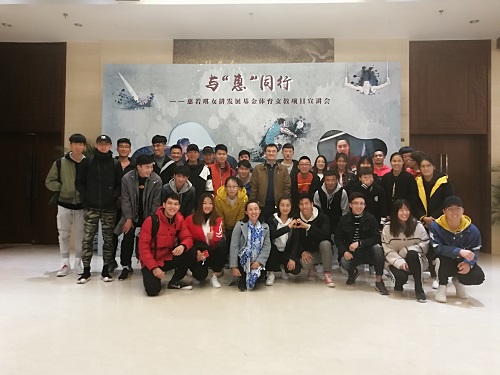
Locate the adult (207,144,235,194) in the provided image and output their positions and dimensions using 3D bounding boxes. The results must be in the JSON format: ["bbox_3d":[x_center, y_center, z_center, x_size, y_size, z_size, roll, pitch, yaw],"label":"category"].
[{"bbox_3d":[-0.396,0.252,5.520,0.500,1.715,0.350,1,0,-2],"label":"adult"}]

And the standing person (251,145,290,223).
[{"bbox_3d":[0.282,0.258,5.280,0.550,1.710,0.360,1,0,2],"label":"standing person"}]

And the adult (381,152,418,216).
[{"bbox_3d":[1.942,0.336,5.100,0.470,1.630,0.300,0,-2,12],"label":"adult"}]

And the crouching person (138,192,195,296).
[{"bbox_3d":[-0.921,0.579,4.250,0.580,1.060,0.720,1,-2,-22],"label":"crouching person"}]

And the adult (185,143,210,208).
[{"bbox_3d":[-0.754,0.268,5.500,0.500,1.750,0.320,1,-1,-5],"label":"adult"}]

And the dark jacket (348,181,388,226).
[{"bbox_3d":[1.431,0.195,4.750,0.470,0.580,0.300,0,-2,10],"label":"dark jacket"}]

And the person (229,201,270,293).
[{"bbox_3d":[0.012,0.649,4.580,0.470,1.010,0.650,1,-1,0],"label":"person"}]

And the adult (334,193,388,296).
[{"bbox_3d":[1.270,0.624,4.511,0.600,1.090,0.750,1,-1,7],"label":"adult"}]

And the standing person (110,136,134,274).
[{"bbox_3d":[-1.710,0.235,5.250,0.500,1.790,0.320,1,-2,-15],"label":"standing person"}]

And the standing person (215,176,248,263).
[{"bbox_3d":[-0.226,0.509,4.963,0.450,1.300,0.650,1,-1,-5],"label":"standing person"}]

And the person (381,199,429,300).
[{"bbox_3d":[1.649,0.612,4.150,0.500,1.010,0.700,0,0,13],"label":"person"}]

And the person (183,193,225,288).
[{"bbox_3d":[-0.551,0.609,4.691,0.520,1.080,0.720,1,-1,-7],"label":"person"}]

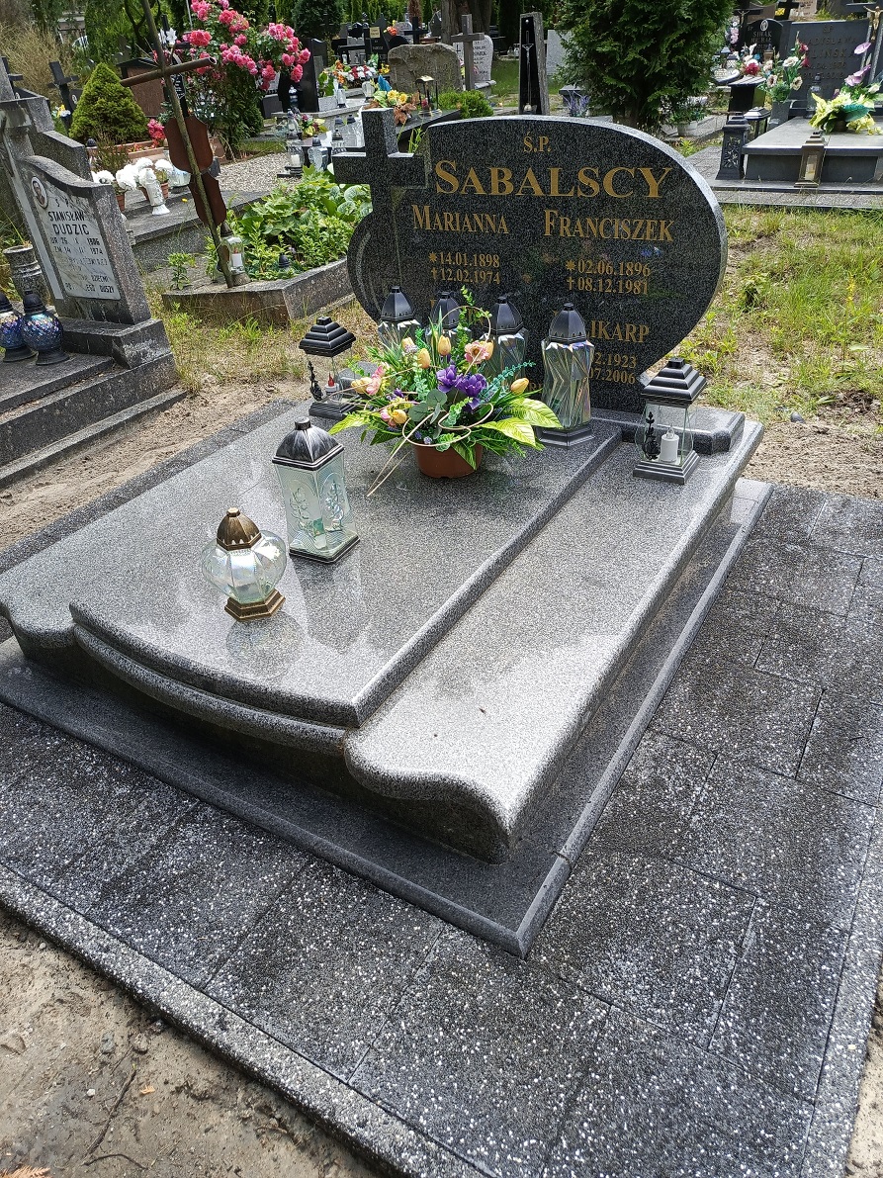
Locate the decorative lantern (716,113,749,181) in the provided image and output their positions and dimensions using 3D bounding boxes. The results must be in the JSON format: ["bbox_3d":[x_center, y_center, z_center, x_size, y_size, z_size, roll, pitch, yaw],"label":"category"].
[{"bbox_3d":[2.661,-4.018,7.423,0.235,0.490,0.235,16,39,27],"label":"decorative lantern"}]

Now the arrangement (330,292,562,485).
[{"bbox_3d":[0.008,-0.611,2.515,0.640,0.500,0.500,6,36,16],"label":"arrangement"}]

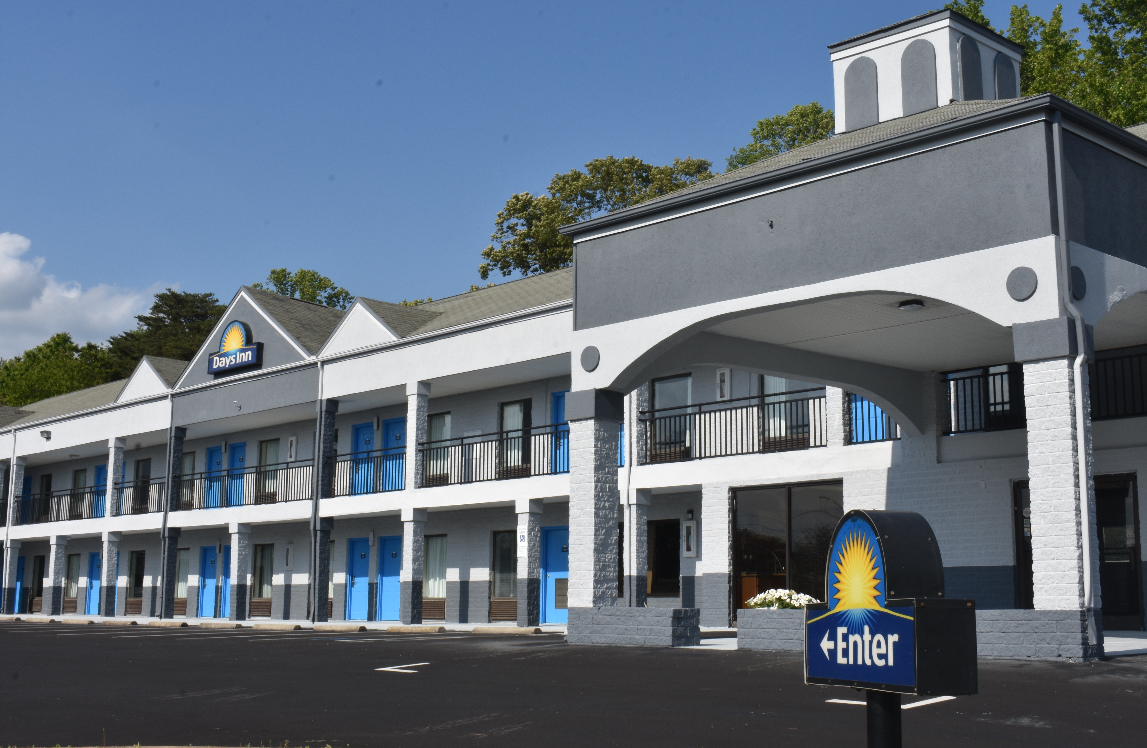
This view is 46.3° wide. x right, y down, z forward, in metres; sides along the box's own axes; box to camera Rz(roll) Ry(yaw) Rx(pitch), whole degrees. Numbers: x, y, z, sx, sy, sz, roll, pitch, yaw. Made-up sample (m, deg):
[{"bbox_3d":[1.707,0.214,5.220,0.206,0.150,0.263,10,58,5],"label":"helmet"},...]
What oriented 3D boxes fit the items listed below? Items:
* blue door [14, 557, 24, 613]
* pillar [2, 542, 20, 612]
[{"bbox_3d":[-19.774,7.540,47.817,0.100,2.020,0.920,10,-14,-43],"label":"blue door"},{"bbox_3d":[-19.302,6.979,45.968,0.404,2.565,0.404,9,-13,-43],"label":"pillar"}]

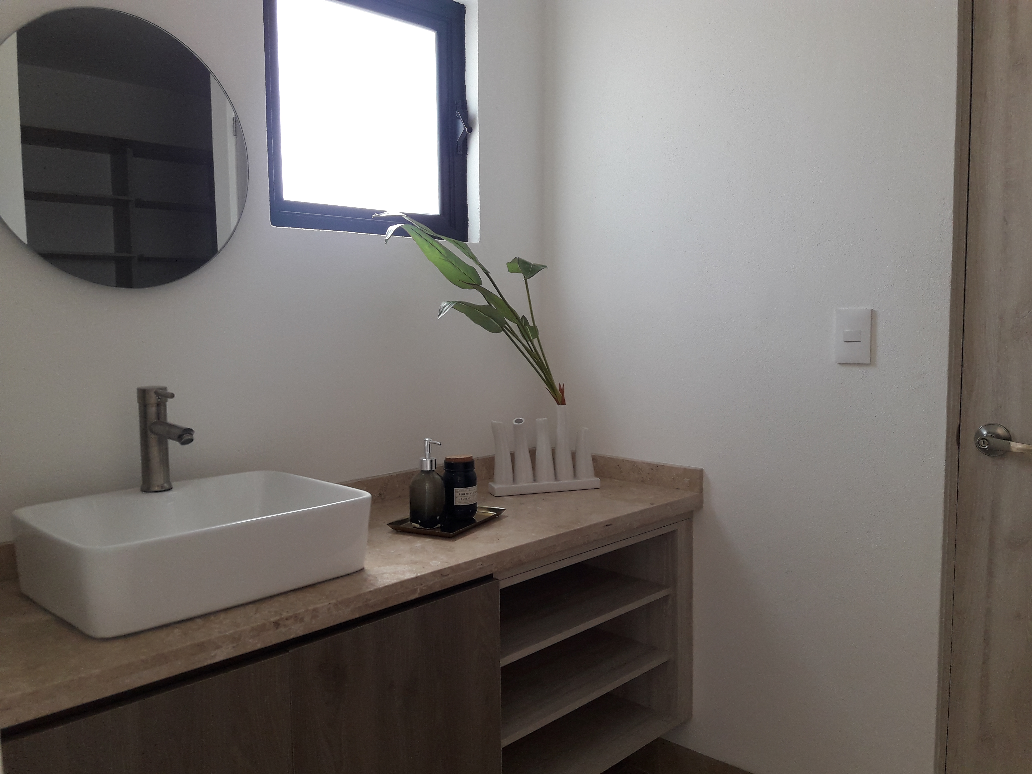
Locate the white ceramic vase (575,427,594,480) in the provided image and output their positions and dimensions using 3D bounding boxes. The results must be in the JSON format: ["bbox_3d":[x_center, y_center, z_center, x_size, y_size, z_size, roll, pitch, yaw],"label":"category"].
[{"bbox_3d":[0.179,0.174,2.172,0.050,0.124,0.049,-1,5,0],"label":"white ceramic vase"}]

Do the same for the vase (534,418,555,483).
[{"bbox_3d":[0.074,0.162,2.138,0.052,0.156,0.050,-1,5,0],"label":"vase"}]

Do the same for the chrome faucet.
[{"bbox_3d":[-0.623,0.099,1.494,0.178,0.189,0.057,4,7,44],"label":"chrome faucet"}]

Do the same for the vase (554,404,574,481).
[{"bbox_3d":[0.125,0.144,2.152,0.051,0.189,0.050,-1,5,0],"label":"vase"}]

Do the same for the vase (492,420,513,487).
[{"bbox_3d":[-0.034,0.167,2.104,0.053,0.155,0.051,-1,5,0],"label":"vase"}]

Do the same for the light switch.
[{"bbox_3d":[0.724,-0.107,1.786,0.074,0.116,0.010,4,7,44],"label":"light switch"}]

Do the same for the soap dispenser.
[{"bbox_3d":[-0.185,0.202,1.749,0.081,0.183,0.071,4,7,44],"label":"soap dispenser"}]

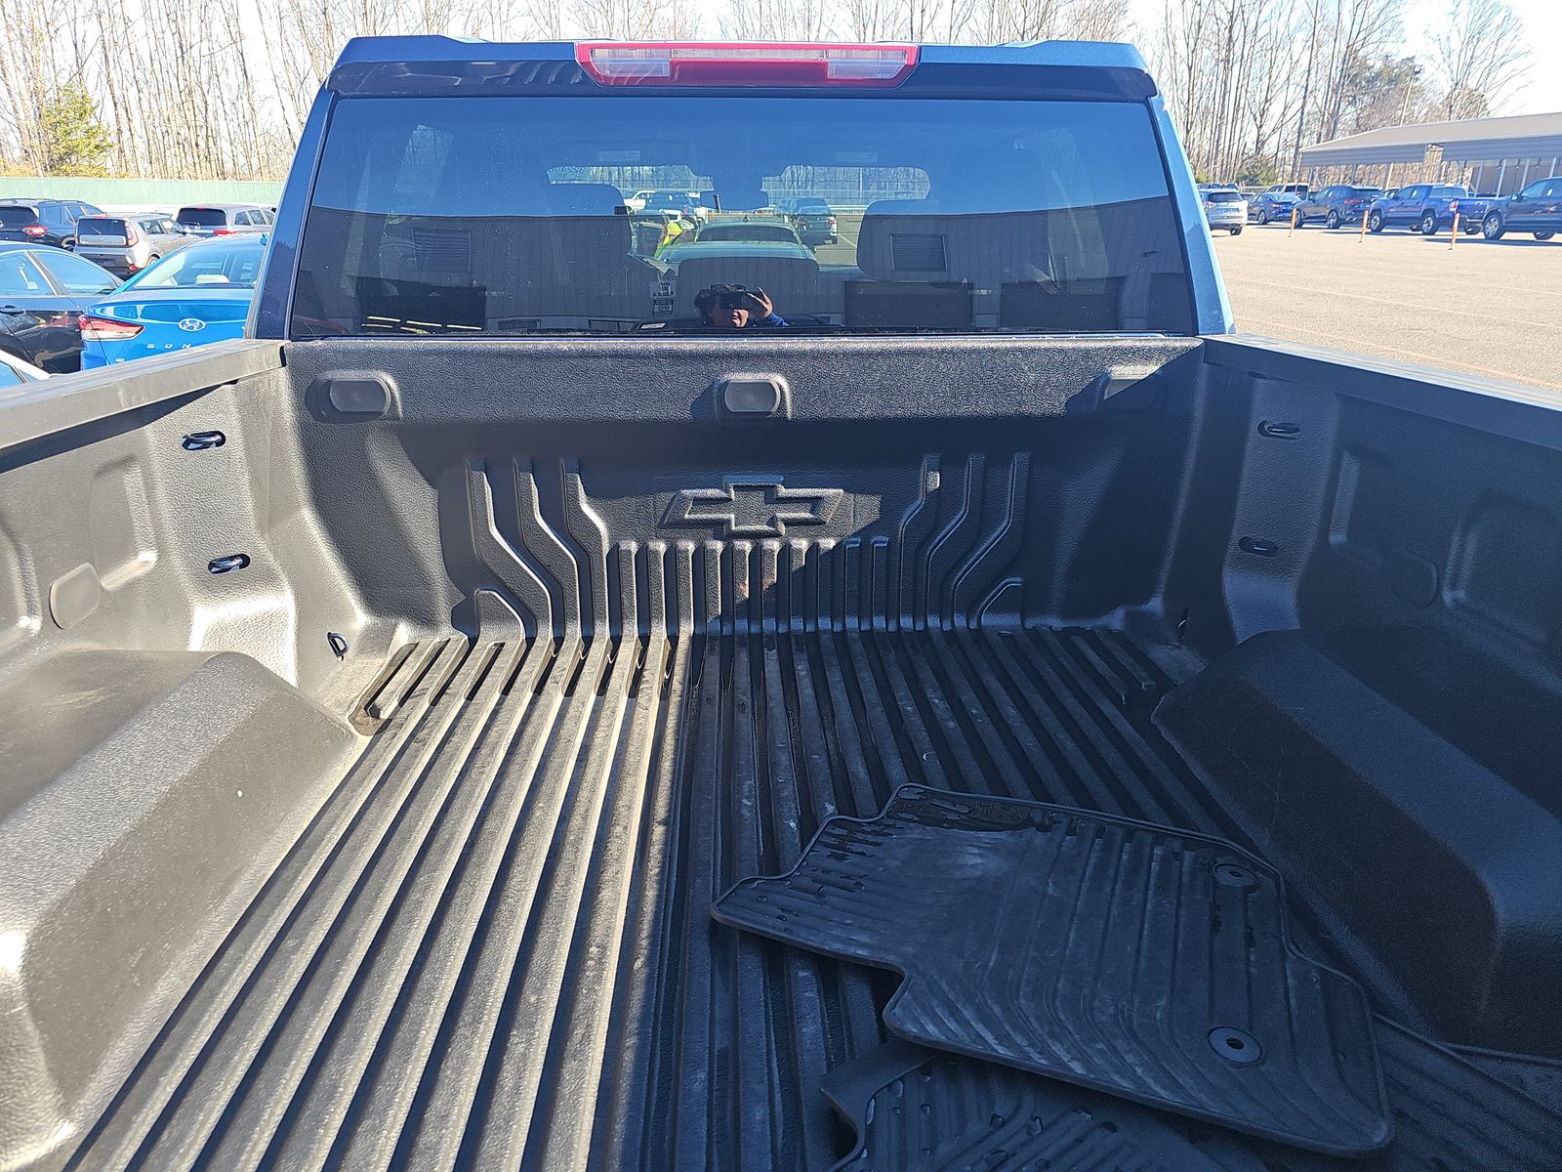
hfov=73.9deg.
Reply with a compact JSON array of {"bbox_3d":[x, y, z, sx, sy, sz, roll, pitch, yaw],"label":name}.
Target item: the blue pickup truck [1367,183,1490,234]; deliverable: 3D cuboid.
[{"bbox_3d":[25.027,-14.535,39.898,1.920,1.810,5.420,-1,20,-4],"label":"blue pickup truck"}]

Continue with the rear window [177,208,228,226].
[{"bbox_3d":[-16.058,-10.226,28.800,1.380,0.500,0.100,-2,0,-5],"label":"rear window"}]

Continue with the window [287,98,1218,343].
[{"bbox_3d":[-0.057,-0.692,1.971,1.750,0.430,0.060,-1,15,-3],"label":"window"}]

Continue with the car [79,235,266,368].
[{"bbox_3d":[-3.963,-2.333,9.049,1.870,1.470,4.850,-1,20,-2],"label":"car"}]

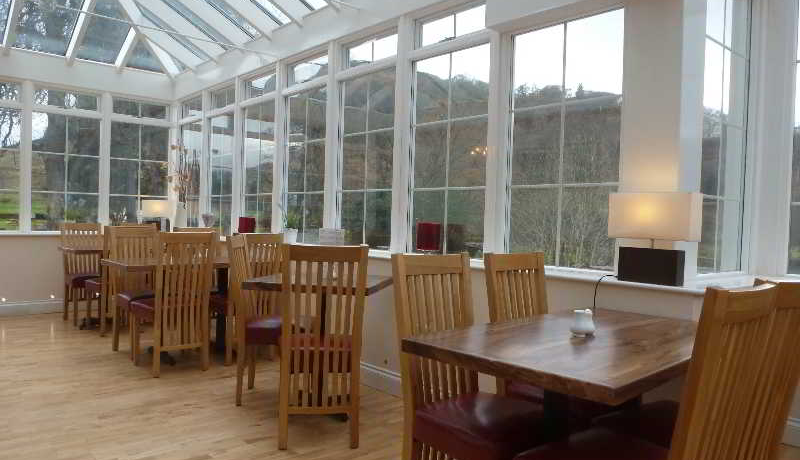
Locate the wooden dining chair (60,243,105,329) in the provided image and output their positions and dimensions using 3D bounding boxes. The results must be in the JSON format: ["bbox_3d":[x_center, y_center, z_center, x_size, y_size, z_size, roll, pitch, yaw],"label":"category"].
[{"bbox_3d":[-3.247,0.488,5.813,0.430,0.940,0.530,0,2,-42],"label":"wooden dining chair"}]

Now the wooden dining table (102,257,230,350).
[{"bbox_3d":[-1.767,0.640,4.662,1.200,0.776,0.700,0,2,-42],"label":"wooden dining table"}]

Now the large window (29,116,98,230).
[{"bbox_3d":[-3.866,-0.658,6.441,0.699,1.340,0.070,1,1,-43],"label":"large window"}]

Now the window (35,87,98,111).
[{"bbox_3d":[-3.841,-1.506,6.428,0.659,0.236,0.070,1,1,-43],"label":"window"}]

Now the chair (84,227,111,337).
[{"bbox_3d":[-2.731,0.473,5.374,0.440,1.020,0.560,0,2,-42],"label":"chair"}]

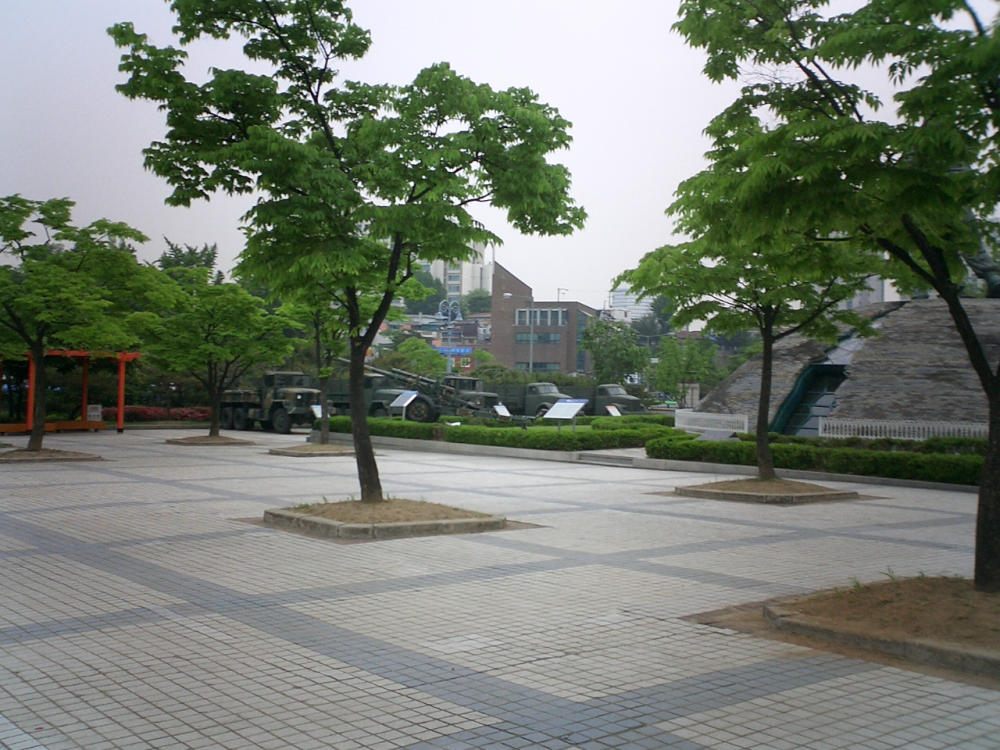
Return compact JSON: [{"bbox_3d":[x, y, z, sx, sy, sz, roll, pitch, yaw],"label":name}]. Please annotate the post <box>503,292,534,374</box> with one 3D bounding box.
[{"bbox_3d":[1.322,-1.164,76.052,2.100,9.000,0.400,0,-1,0],"label":"post"}]

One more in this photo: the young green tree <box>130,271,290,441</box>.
[{"bbox_3d":[-9.214,-0.693,34.436,5.187,5.477,4.927,1,-1,0],"label":"young green tree"}]

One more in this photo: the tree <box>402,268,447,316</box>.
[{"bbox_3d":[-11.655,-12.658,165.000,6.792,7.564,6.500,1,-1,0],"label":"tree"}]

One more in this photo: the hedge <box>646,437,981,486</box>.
[{"bbox_3d":[5.966,1.545,20.208,0.900,0.480,8.300,1,-2,-32],"label":"hedge"}]

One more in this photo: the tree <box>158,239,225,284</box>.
[{"bbox_3d":[-16.149,-2.263,56.071,4.200,9.800,4.200,0,-1,0],"label":"tree"}]

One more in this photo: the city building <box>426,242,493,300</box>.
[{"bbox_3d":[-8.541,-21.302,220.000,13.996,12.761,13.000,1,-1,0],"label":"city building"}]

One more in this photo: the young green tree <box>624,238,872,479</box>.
[{"bbox_3d":[4.058,-0.253,17.457,4.050,3.952,3.848,1,-1,0],"label":"young green tree"}]

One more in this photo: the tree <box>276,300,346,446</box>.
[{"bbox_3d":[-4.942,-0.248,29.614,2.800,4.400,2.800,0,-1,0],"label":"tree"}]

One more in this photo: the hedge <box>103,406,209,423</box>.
[{"bbox_3d":[-16.389,1.897,51.000,5.344,0.835,1.300,1,-1,0],"label":"hedge"}]

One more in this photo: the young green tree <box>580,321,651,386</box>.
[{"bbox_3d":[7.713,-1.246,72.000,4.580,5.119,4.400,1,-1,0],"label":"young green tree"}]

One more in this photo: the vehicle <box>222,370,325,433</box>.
[{"bbox_3d":[-10.208,1.264,48.382,2.400,2.650,6.700,2,-2,-43],"label":"vehicle"}]

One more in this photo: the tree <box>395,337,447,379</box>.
[{"bbox_3d":[-4.911,0.351,66.011,3.400,5.400,3.400,0,-1,0],"label":"tree"}]

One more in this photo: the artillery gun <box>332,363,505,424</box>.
[{"bbox_3d":[-2.825,0.618,40.000,7.000,2.400,2.400,1,-2,10],"label":"artillery gun"}]

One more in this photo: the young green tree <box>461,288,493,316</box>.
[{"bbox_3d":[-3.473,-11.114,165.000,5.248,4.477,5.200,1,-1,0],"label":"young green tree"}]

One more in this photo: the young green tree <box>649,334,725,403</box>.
[{"bbox_3d":[13.609,-0.401,78.000,5.546,5.108,4.900,1,-1,0],"label":"young green tree"}]

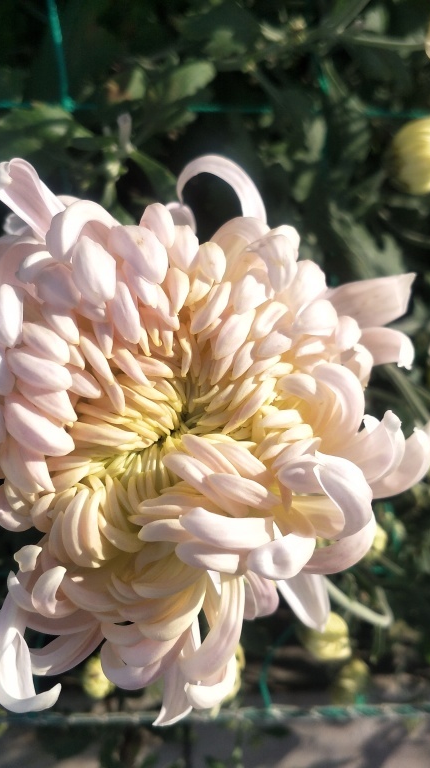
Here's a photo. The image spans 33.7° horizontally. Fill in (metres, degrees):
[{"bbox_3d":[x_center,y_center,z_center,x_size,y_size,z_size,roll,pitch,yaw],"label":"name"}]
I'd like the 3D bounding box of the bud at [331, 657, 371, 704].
[{"bbox_3d":[0.078,0.172,0.410,0.021,0.024,0.021,0,30,0],"label":"bud"}]

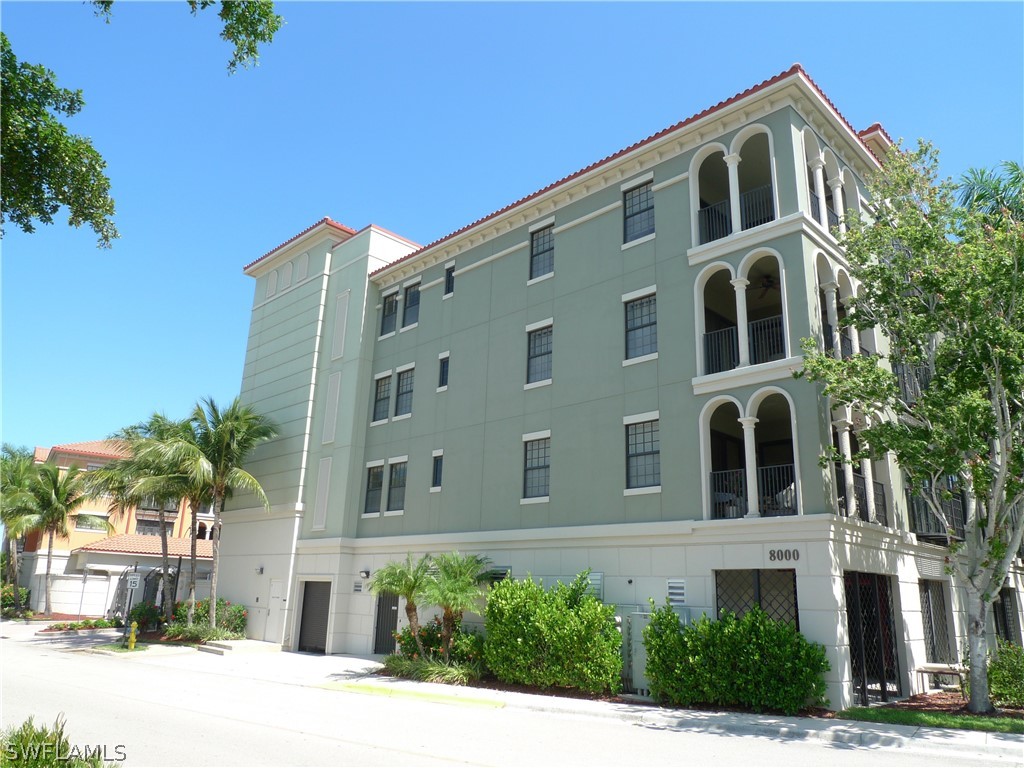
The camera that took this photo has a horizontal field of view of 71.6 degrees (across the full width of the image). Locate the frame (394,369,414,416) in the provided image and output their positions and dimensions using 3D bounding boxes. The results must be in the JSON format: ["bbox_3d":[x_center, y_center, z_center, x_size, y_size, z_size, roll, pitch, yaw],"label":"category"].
[{"bbox_3d":[-3.696,0.319,24.498,0.944,1.622,0.100,-14,-23,43],"label":"frame"}]

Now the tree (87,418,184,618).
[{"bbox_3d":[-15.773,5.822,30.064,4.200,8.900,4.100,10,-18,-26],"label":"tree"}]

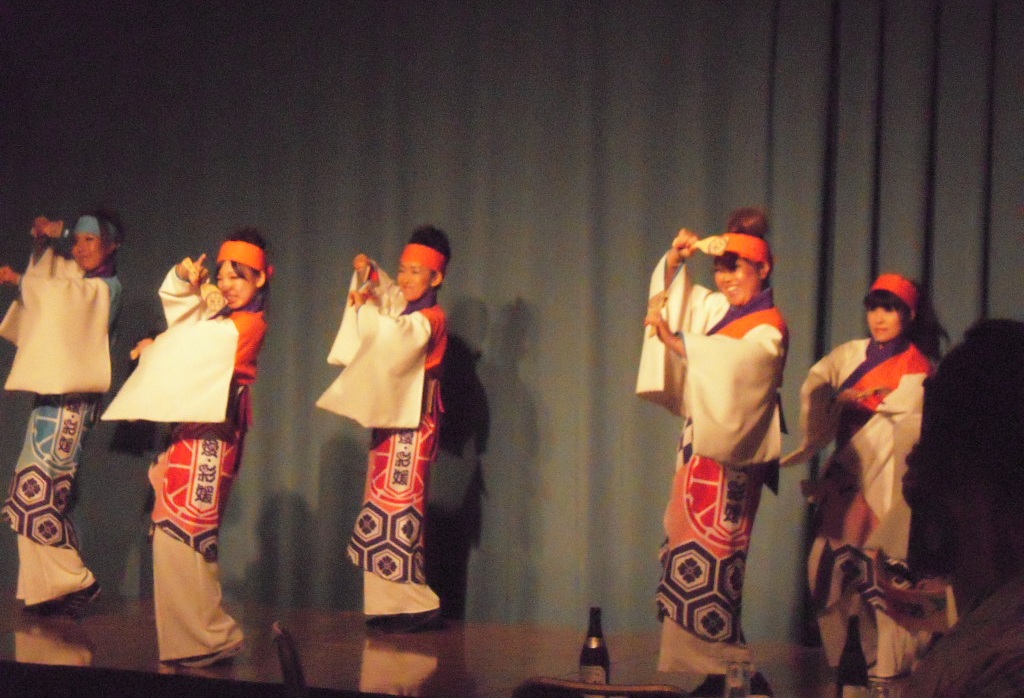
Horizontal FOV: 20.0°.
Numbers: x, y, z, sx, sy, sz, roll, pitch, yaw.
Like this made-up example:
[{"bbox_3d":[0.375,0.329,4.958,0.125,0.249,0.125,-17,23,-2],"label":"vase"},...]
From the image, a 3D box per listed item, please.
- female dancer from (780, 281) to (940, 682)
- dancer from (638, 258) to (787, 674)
[{"bbox_3d":[1.269,0.458,10.500,0.560,1.460,0.440,3,3,27],"label":"female dancer"},{"bbox_3d":[0.688,0.371,9.900,0.450,1.570,0.460,-1,3,-41],"label":"dancer"}]

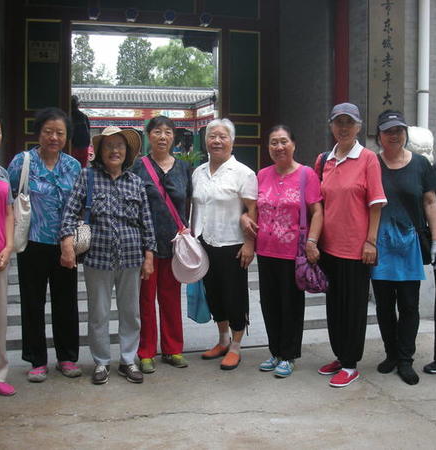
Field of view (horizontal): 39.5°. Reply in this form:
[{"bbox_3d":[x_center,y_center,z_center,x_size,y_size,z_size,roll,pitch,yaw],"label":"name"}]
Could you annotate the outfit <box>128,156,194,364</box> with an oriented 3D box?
[{"bbox_3d":[-0.352,0.216,3.844,0.420,1.292,0.280,-1,5,-6],"label":"outfit"}]

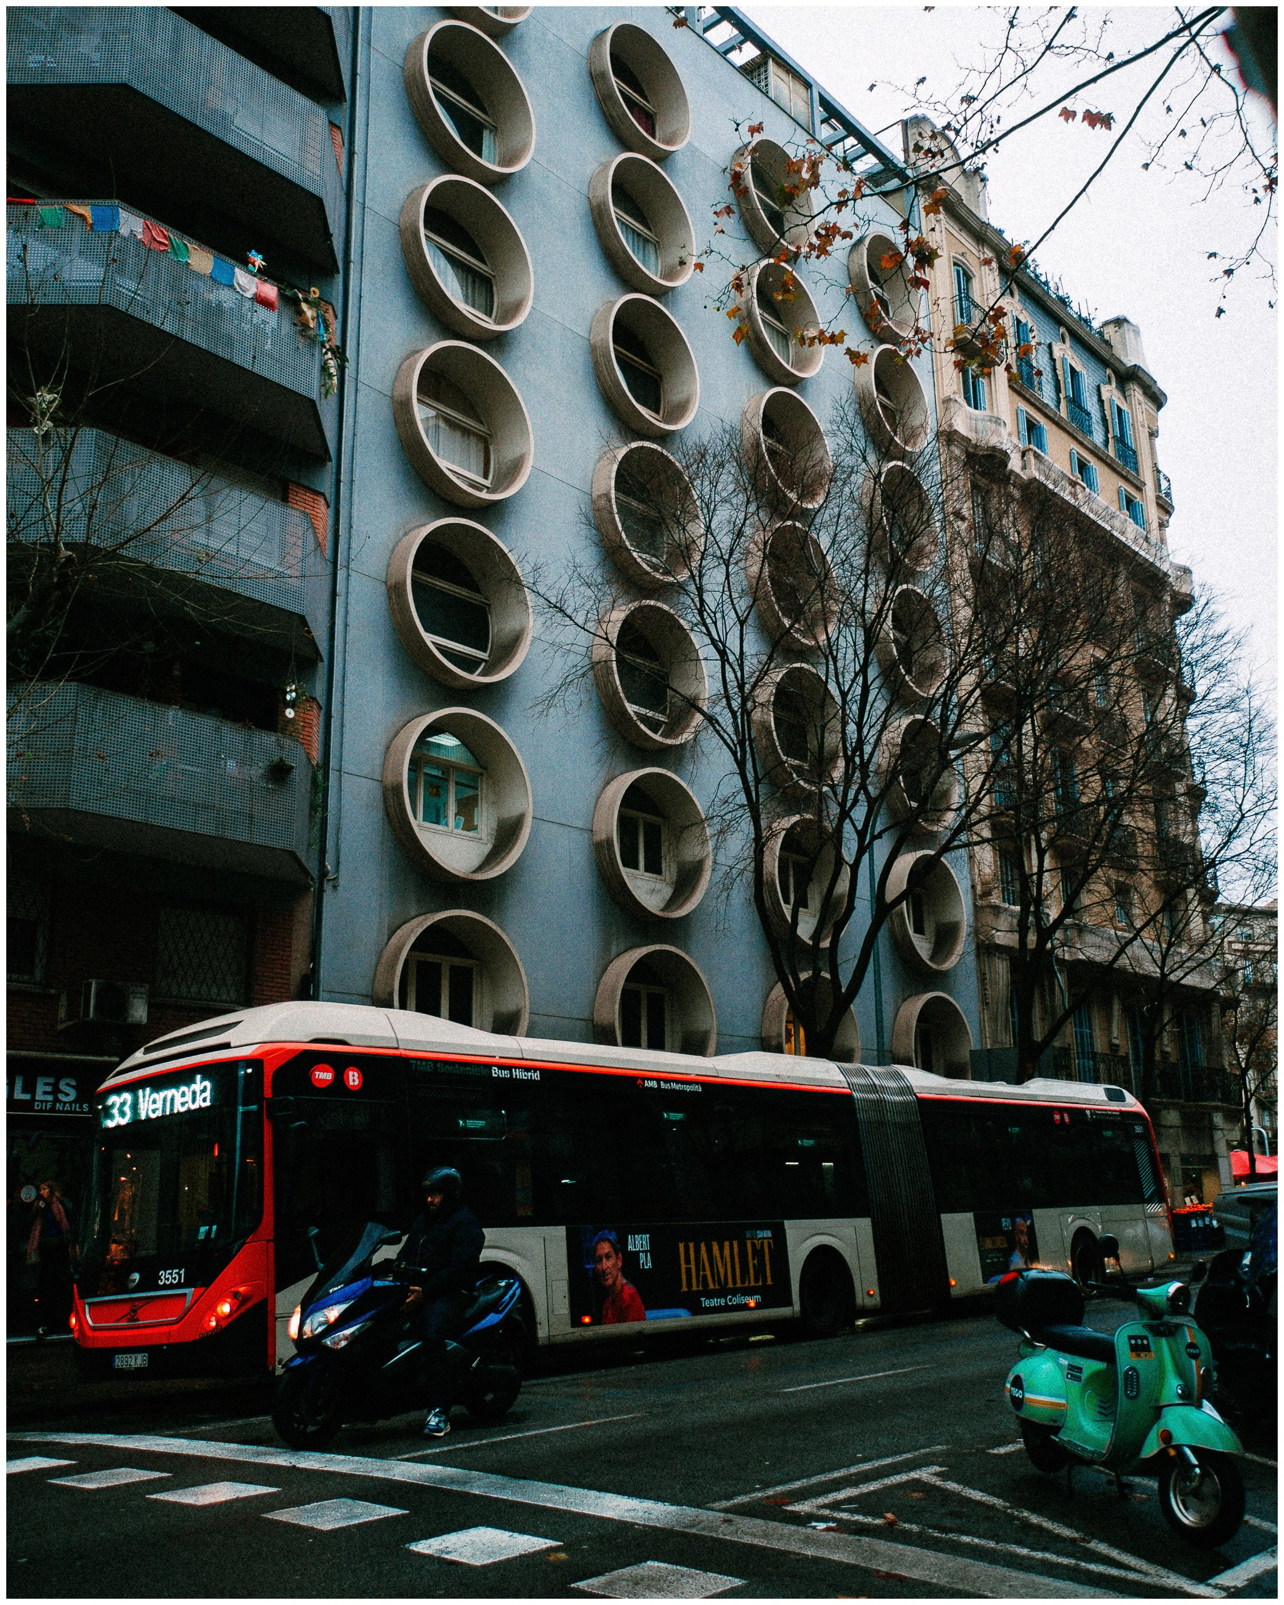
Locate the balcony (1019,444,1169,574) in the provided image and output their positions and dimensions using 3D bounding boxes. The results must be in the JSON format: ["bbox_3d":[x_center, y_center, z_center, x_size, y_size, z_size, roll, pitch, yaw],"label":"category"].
[{"bbox_3d":[13.101,-8.376,41.793,0.800,1.100,9.600,-15,-21,40],"label":"balcony"}]

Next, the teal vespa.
[{"bbox_3d":[2.221,2.739,6.731,0.680,1.150,1.820,3,-15,-14],"label":"teal vespa"}]

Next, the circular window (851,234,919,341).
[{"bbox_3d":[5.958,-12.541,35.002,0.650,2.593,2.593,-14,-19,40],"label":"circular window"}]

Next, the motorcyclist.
[{"bbox_3d":[-1.419,3.429,9.898,0.620,1.690,0.760,-12,-18,35],"label":"motorcyclist"}]

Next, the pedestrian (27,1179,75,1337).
[{"bbox_3d":[-6.695,5.182,16.214,0.520,1.670,0.380,-10,-18,26],"label":"pedestrian"}]

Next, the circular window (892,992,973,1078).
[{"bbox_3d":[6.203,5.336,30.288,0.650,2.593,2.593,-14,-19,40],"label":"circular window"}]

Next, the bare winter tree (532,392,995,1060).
[{"bbox_3d":[2.586,0.031,24.036,7.000,15.600,9.200,-15,-21,40],"label":"bare winter tree"}]

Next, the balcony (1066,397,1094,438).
[{"bbox_3d":[13.016,-11.465,42.674,0.300,0.880,1.631,-14,-19,40],"label":"balcony"}]

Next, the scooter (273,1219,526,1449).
[{"bbox_3d":[-1.637,3.649,10.042,0.780,1.430,2.200,-15,-21,40],"label":"scooter"}]

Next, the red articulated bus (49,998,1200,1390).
[{"bbox_3d":[1.973,5.019,18.564,2.550,3.250,18.100,-14,-21,40],"label":"red articulated bus"}]

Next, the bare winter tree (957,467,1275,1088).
[{"bbox_3d":[9.978,0.985,30.945,7.600,17.000,9.000,-15,-21,40],"label":"bare winter tree"}]

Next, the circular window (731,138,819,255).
[{"bbox_3d":[2.983,-13.663,32.150,0.470,2.550,2.550,-15,-21,40],"label":"circular window"}]

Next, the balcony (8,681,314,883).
[{"bbox_3d":[-5.789,-0.243,17.316,1.250,1.471,5.230,-15,-21,40],"label":"balcony"}]

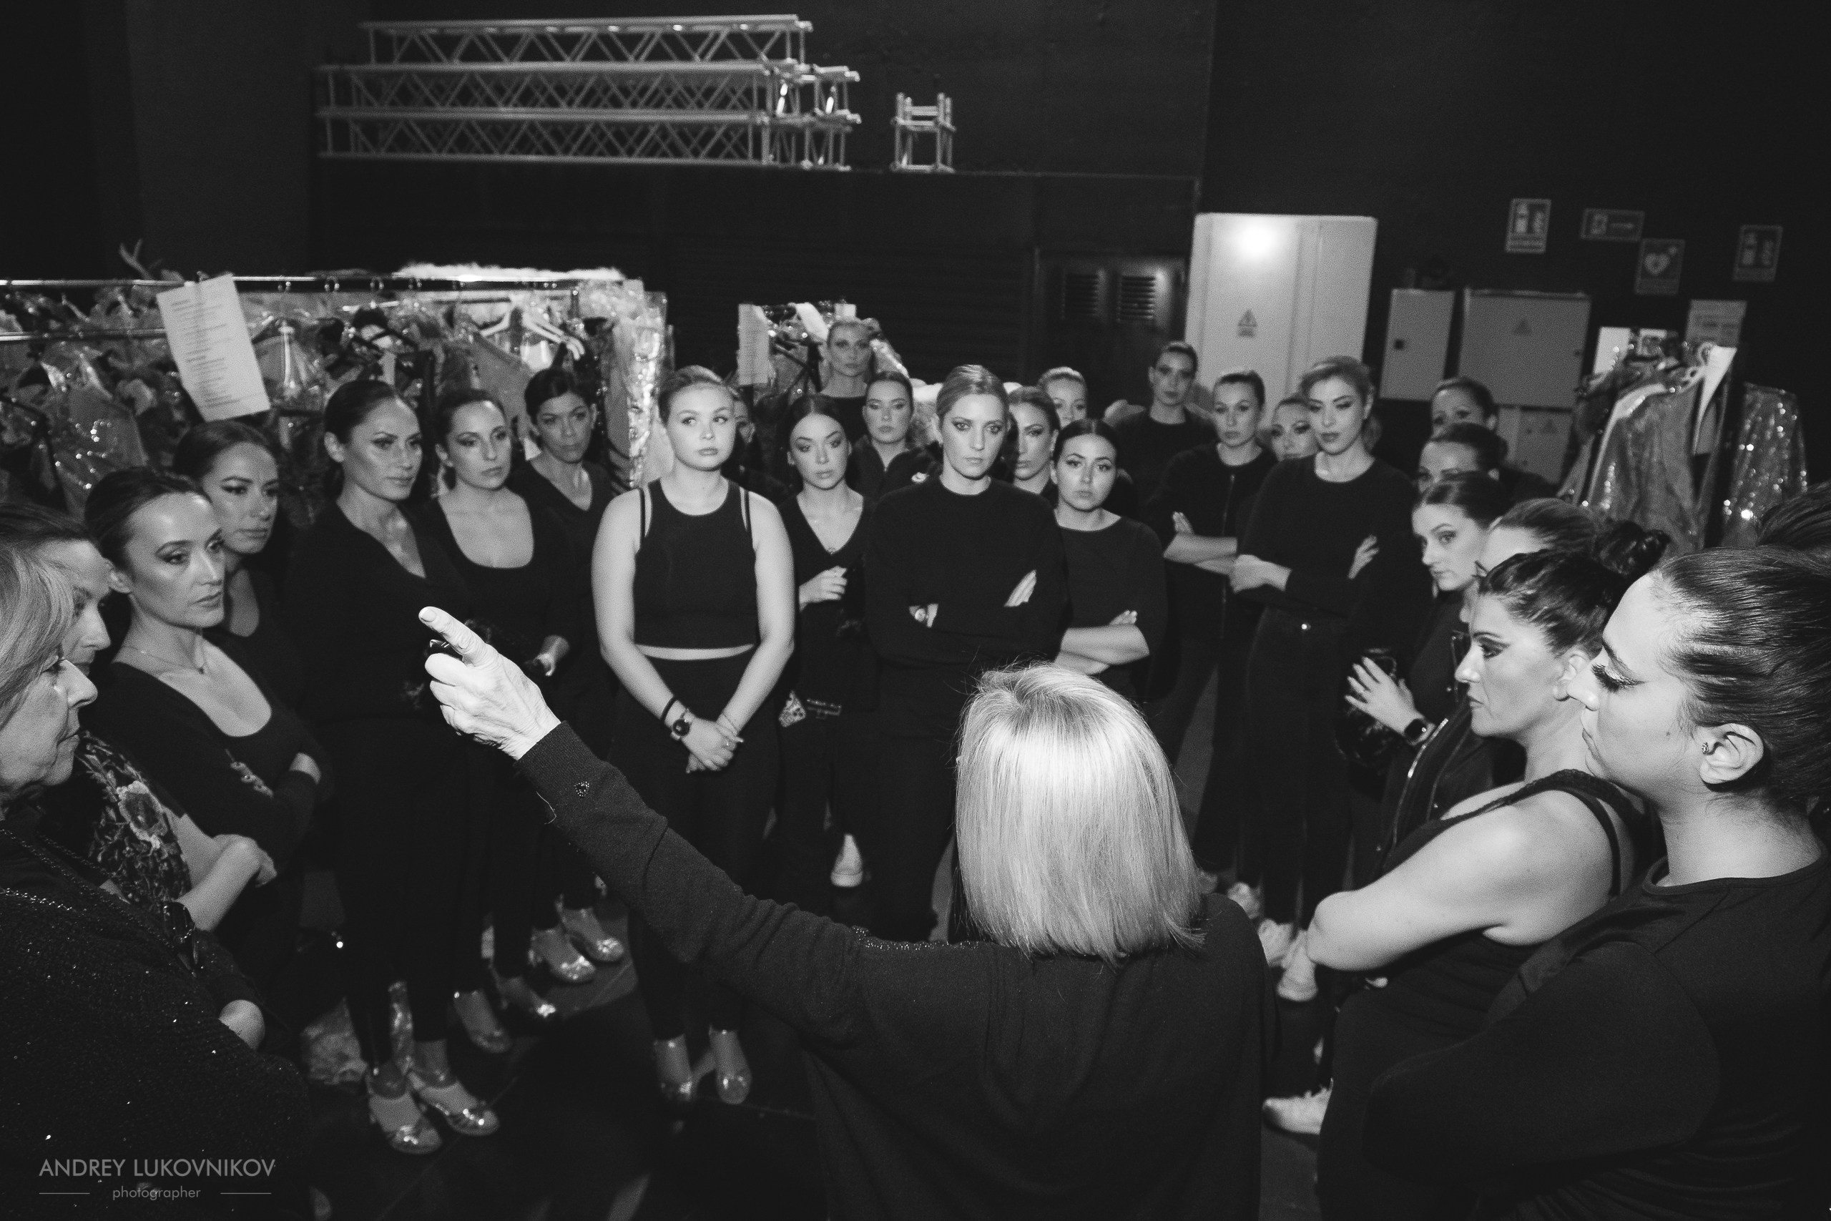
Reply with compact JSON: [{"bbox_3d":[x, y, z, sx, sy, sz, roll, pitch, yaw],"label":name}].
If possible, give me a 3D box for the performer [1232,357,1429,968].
[{"bbox_3d":[1.091,0.200,3.803,0.470,1.781,0.340,6,15,15],"label":"performer"}]

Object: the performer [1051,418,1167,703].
[{"bbox_3d":[0.419,0.296,3.672,0.450,1.616,0.330,4,15,9],"label":"performer"}]

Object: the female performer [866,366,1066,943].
[{"bbox_3d":[0.070,0.338,3.074,0.470,1.752,0.340,1,14,-3],"label":"female performer"}]

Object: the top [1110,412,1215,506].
[{"bbox_3d":[0.872,-0.406,4.910,0.420,0.600,0.260,5,14,13],"label":"top"}]

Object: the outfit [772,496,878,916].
[{"bbox_3d":[-0.268,0.337,3.712,0.450,1.274,0.300,0,14,-8],"label":"outfit"}]

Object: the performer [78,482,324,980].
[{"bbox_3d":[-1.105,0.560,2.259,0.370,1.617,0.470,10,16,31],"label":"performer"}]

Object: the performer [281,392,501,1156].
[{"bbox_3d":[-1.147,0.345,3.009,0.340,1.683,0.460,14,18,40],"label":"performer"}]

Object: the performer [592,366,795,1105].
[{"bbox_3d":[-0.514,0.305,3.190,0.480,1.721,0.300,-1,14,-12],"label":"performer"}]

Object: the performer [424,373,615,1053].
[{"bbox_3d":[-1.043,0.288,3.418,0.470,1.661,0.360,-11,19,-40],"label":"performer"}]

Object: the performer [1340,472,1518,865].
[{"bbox_3d":[1.097,0.490,3.050,0.360,1.599,0.450,-7,17,-31],"label":"performer"}]

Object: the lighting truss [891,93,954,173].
[{"bbox_3d":[0.063,-2.747,7.950,0.290,0.430,0.460,5,15,13],"label":"lighting truss"}]

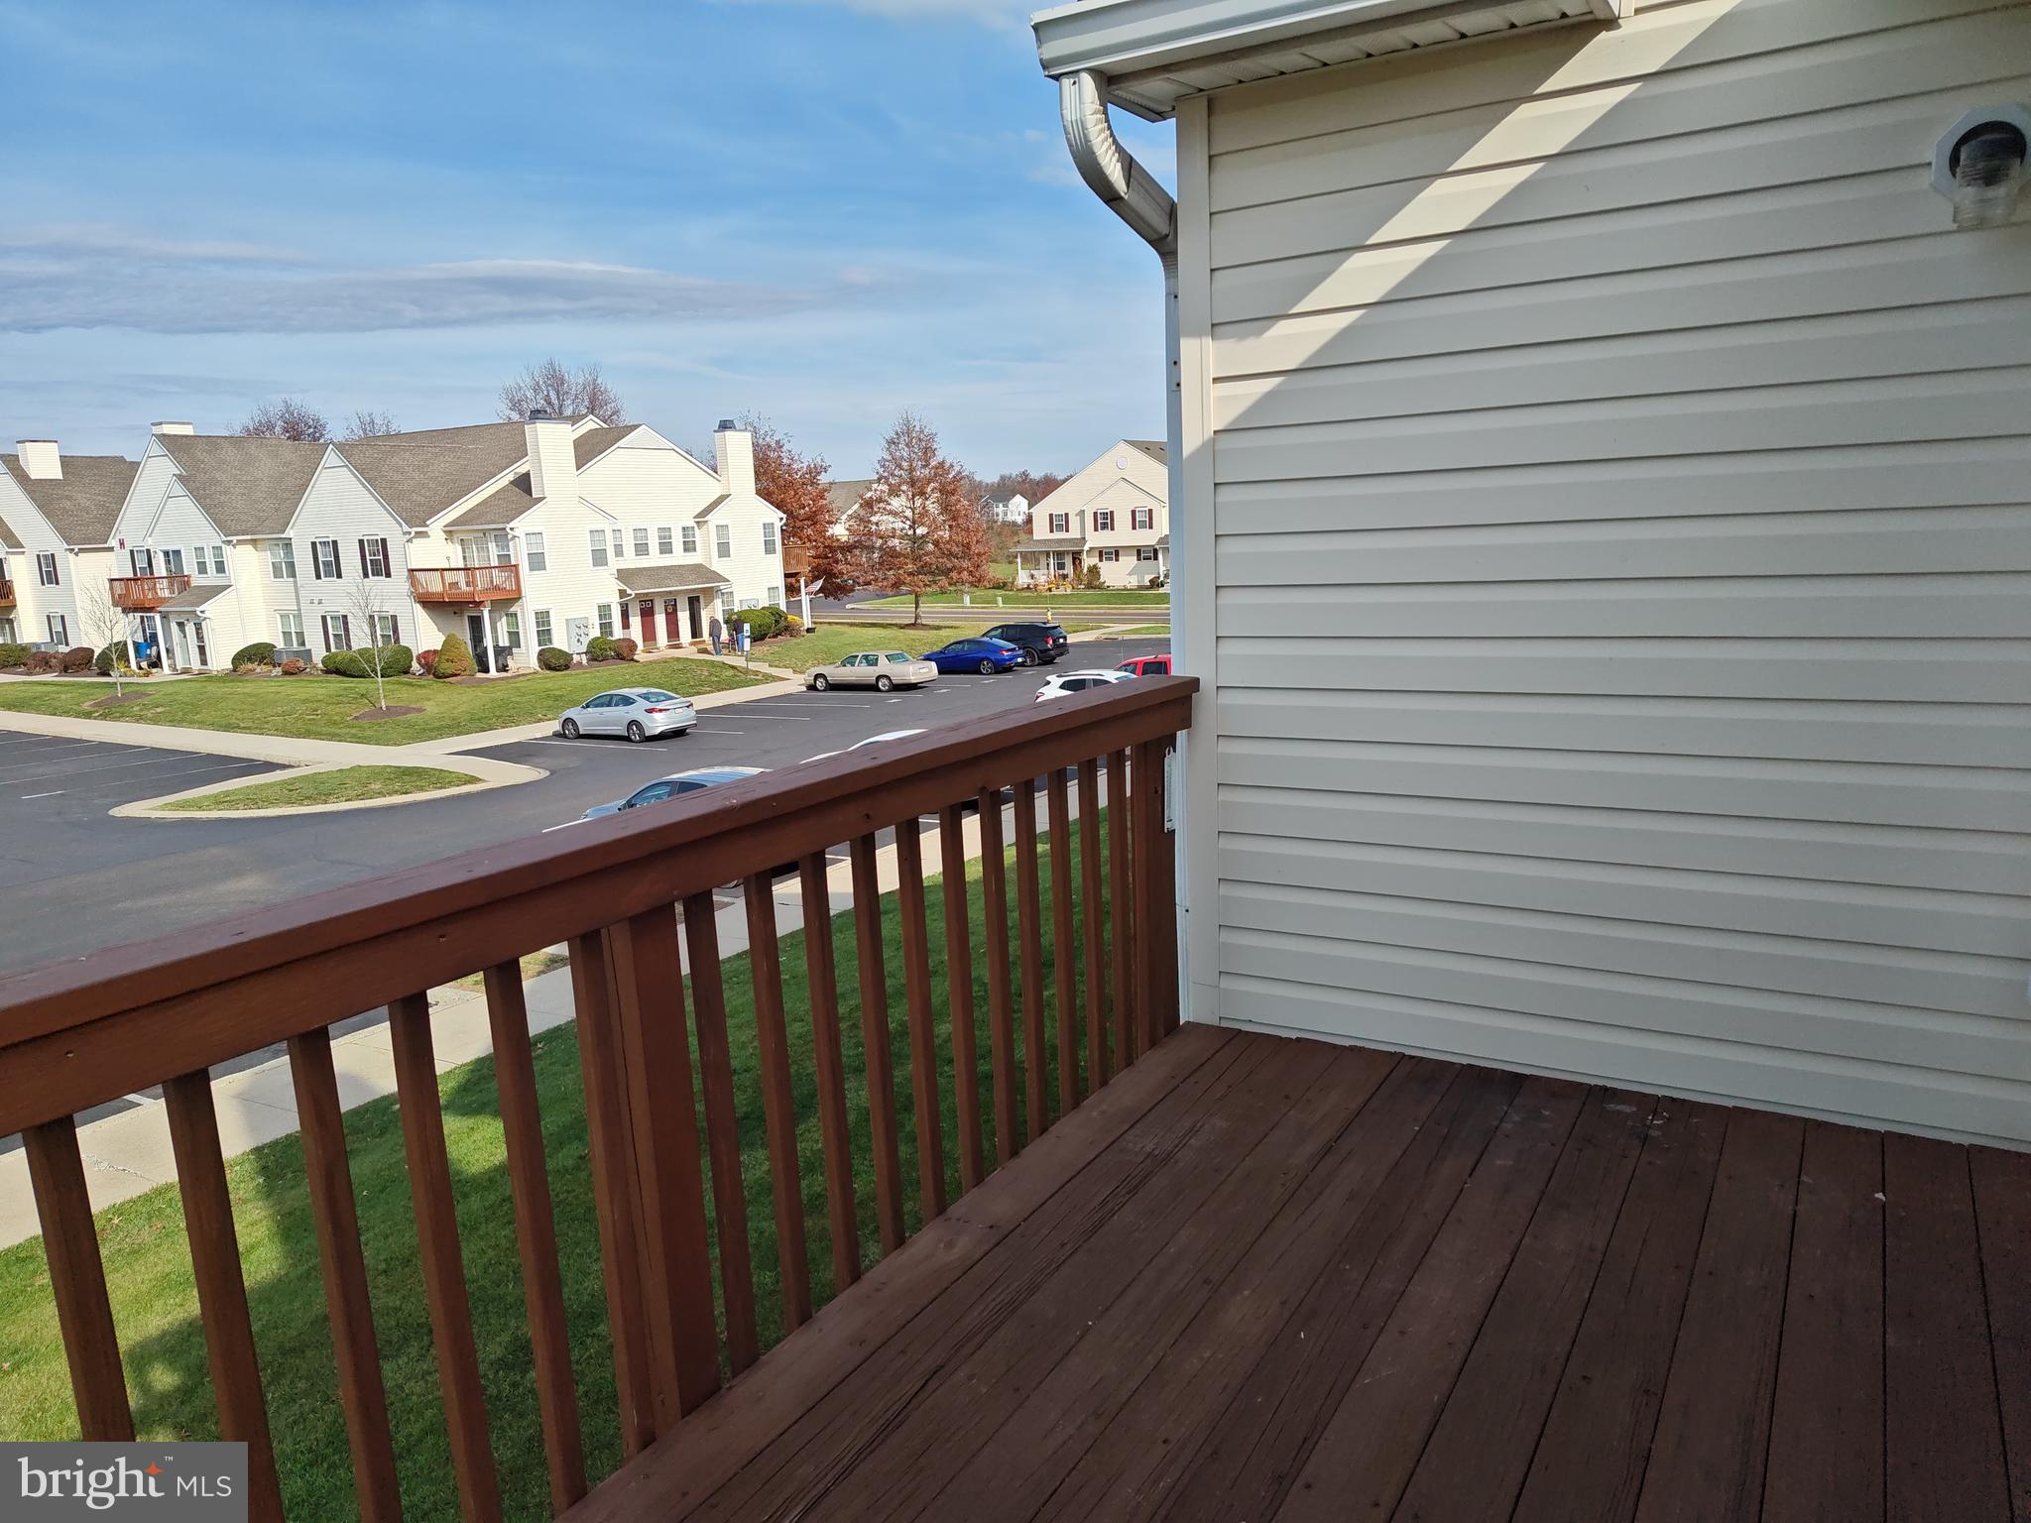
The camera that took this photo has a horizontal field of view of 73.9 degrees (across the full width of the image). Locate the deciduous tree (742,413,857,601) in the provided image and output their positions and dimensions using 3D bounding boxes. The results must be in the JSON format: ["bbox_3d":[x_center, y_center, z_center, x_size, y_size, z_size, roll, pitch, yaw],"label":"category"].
[{"bbox_3d":[-13.677,-13.076,74.382,8.800,11.890,8.800,-3,11,0],"label":"deciduous tree"}]

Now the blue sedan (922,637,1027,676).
[{"bbox_3d":[-1.720,-4.370,55.700,4.670,1.420,1.820,3,12,32],"label":"blue sedan"}]

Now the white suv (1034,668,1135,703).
[{"bbox_3d":[2.790,-1.610,36.700,4.400,1.640,1.820,3,11,30],"label":"white suv"}]

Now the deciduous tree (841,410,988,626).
[{"bbox_3d":[-5.372,-13.107,73.220,8.200,11.490,8.200,-3,11,0],"label":"deciduous tree"}]

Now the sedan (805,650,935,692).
[{"bbox_3d":[-5.440,-3.430,51.100,5.300,1.430,1.950,3,11,30],"label":"sedan"}]

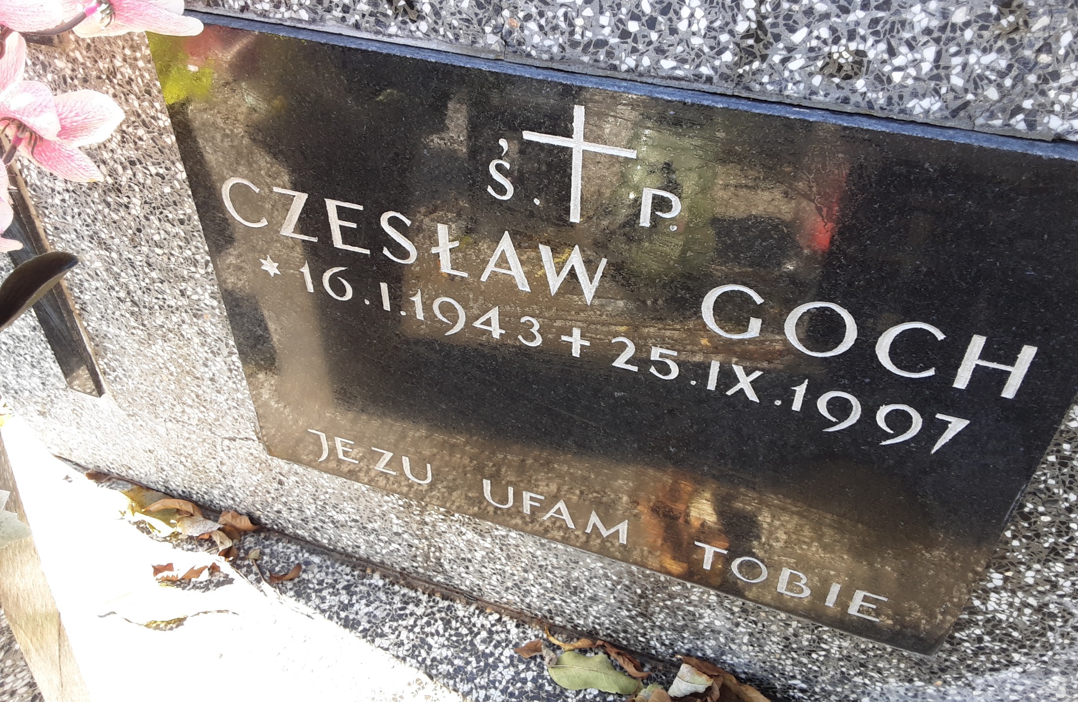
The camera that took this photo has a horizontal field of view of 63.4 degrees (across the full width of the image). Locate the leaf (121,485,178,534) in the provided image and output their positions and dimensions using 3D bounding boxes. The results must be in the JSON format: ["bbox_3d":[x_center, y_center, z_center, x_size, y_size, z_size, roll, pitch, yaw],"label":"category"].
[{"bbox_3d":[-0.408,0.163,0.914,0.076,0.014,0.032,24,48,24],"label":"leaf"}]

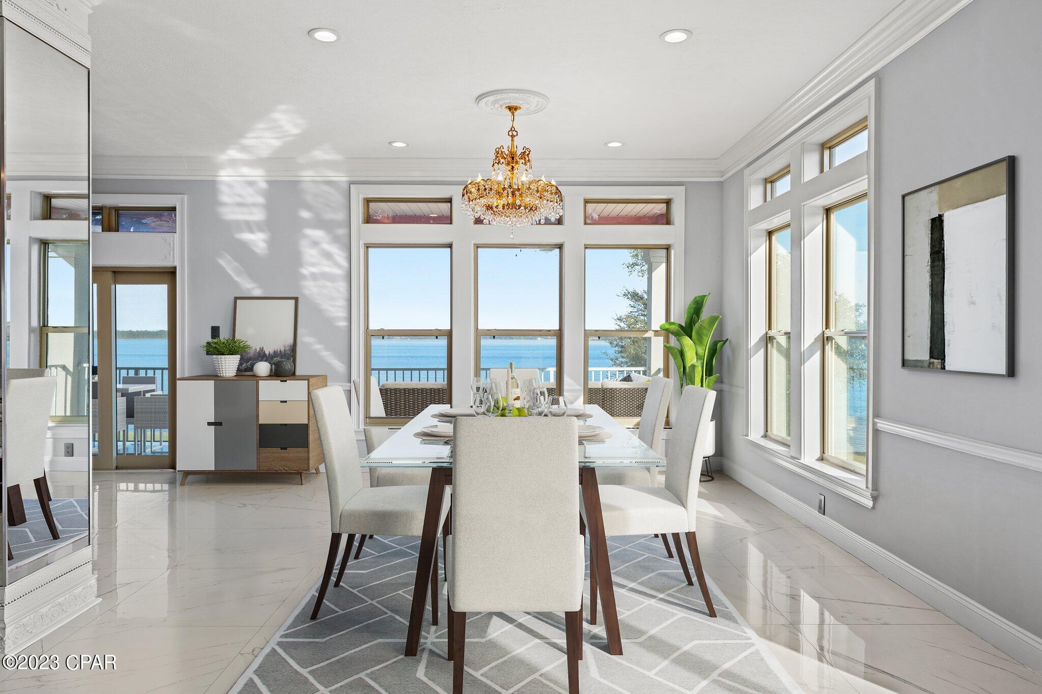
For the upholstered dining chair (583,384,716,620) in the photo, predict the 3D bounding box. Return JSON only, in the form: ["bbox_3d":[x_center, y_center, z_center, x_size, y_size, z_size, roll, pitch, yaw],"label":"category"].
[{"bbox_3d":[0.586,0.712,3.354,0.608,1.034,0.546,0,1,-1],"label":"upholstered dining chair"}]

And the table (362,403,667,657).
[{"bbox_3d":[-0.036,0.788,3.659,1.130,0.755,2.070,0,1,-1],"label":"table"}]

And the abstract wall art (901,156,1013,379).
[{"bbox_3d":[1.940,-0.324,3.128,0.030,0.875,0.739,0,1,-1],"label":"abstract wall art"}]

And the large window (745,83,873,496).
[{"bbox_3d":[1.887,-0.301,4.629,0.170,2.180,2.030,0,1,-1],"label":"large window"}]

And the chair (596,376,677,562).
[{"bbox_3d":[0.573,0.698,4.191,0.608,1.034,0.546,0,1,-1],"label":"chair"}]

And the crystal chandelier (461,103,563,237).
[{"bbox_3d":[-0.059,-1.193,4.699,0.700,0.910,0.700,0,1,-1],"label":"crystal chandelier"}]

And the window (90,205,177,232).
[{"bbox_3d":[-3.937,-1.213,6.590,1.300,0.249,0.100,0,1,-1],"label":"window"}]

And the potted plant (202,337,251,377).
[{"bbox_3d":[-2.638,0.092,6.220,0.430,0.360,0.398,0,1,-1],"label":"potted plant"}]

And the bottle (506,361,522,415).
[{"bbox_3d":[-0.041,0.250,3.885,0.077,0.315,0.077,0,1,-1],"label":"bottle"}]

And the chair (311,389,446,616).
[{"bbox_3d":[-0.624,0.681,3.215,0.590,0.985,0.510,0,1,-1],"label":"chair"}]

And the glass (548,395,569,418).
[{"bbox_3d":[0.170,0.336,3.144,0.086,0.223,0.086,0,1,-1],"label":"glass"}]

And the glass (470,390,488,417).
[{"bbox_3d":[-0.178,0.330,3.242,0.087,0.231,0.087,0,1,-1],"label":"glass"}]

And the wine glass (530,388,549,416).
[{"bbox_3d":[0.093,0.309,3.457,0.088,0.210,0.088,0,1,-1],"label":"wine glass"}]

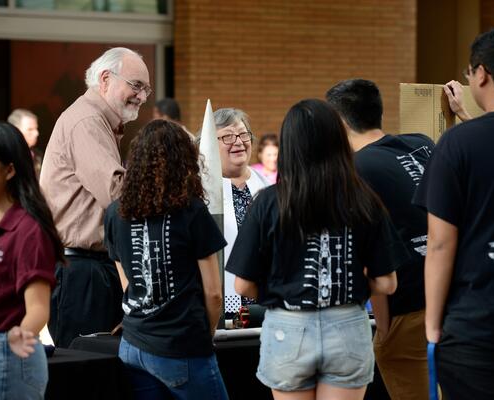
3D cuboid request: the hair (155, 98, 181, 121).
[{"bbox_3d":[-0.502,-0.573,12.800,0.190,0.170,0.160,0,1,22],"label":"hair"}]

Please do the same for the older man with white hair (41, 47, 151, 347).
[{"bbox_3d":[-0.520,0.370,6.950,0.480,1.790,0.520,0,1,15],"label":"older man with white hair"}]

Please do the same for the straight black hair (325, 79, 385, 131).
[{"bbox_3d":[0.363,-0.319,6.750,0.170,0.190,0.210,-1,-10,-43],"label":"straight black hair"}]

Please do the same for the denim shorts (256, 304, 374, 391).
[{"bbox_3d":[0.214,0.465,6.350,0.370,0.280,0.270,0,1,-7],"label":"denim shorts"}]

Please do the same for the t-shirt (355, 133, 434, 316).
[{"bbox_3d":[0.508,0.079,6.750,0.480,0.640,0.330,-1,1,-37],"label":"t-shirt"}]

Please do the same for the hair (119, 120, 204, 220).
[{"bbox_3d":[-0.299,-0.103,7.000,0.270,0.350,0.260,0,1,7],"label":"hair"}]

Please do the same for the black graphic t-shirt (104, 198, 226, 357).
[{"bbox_3d":[-0.292,0.257,7.000,0.430,0.580,0.290,0,1,21],"label":"black graphic t-shirt"}]

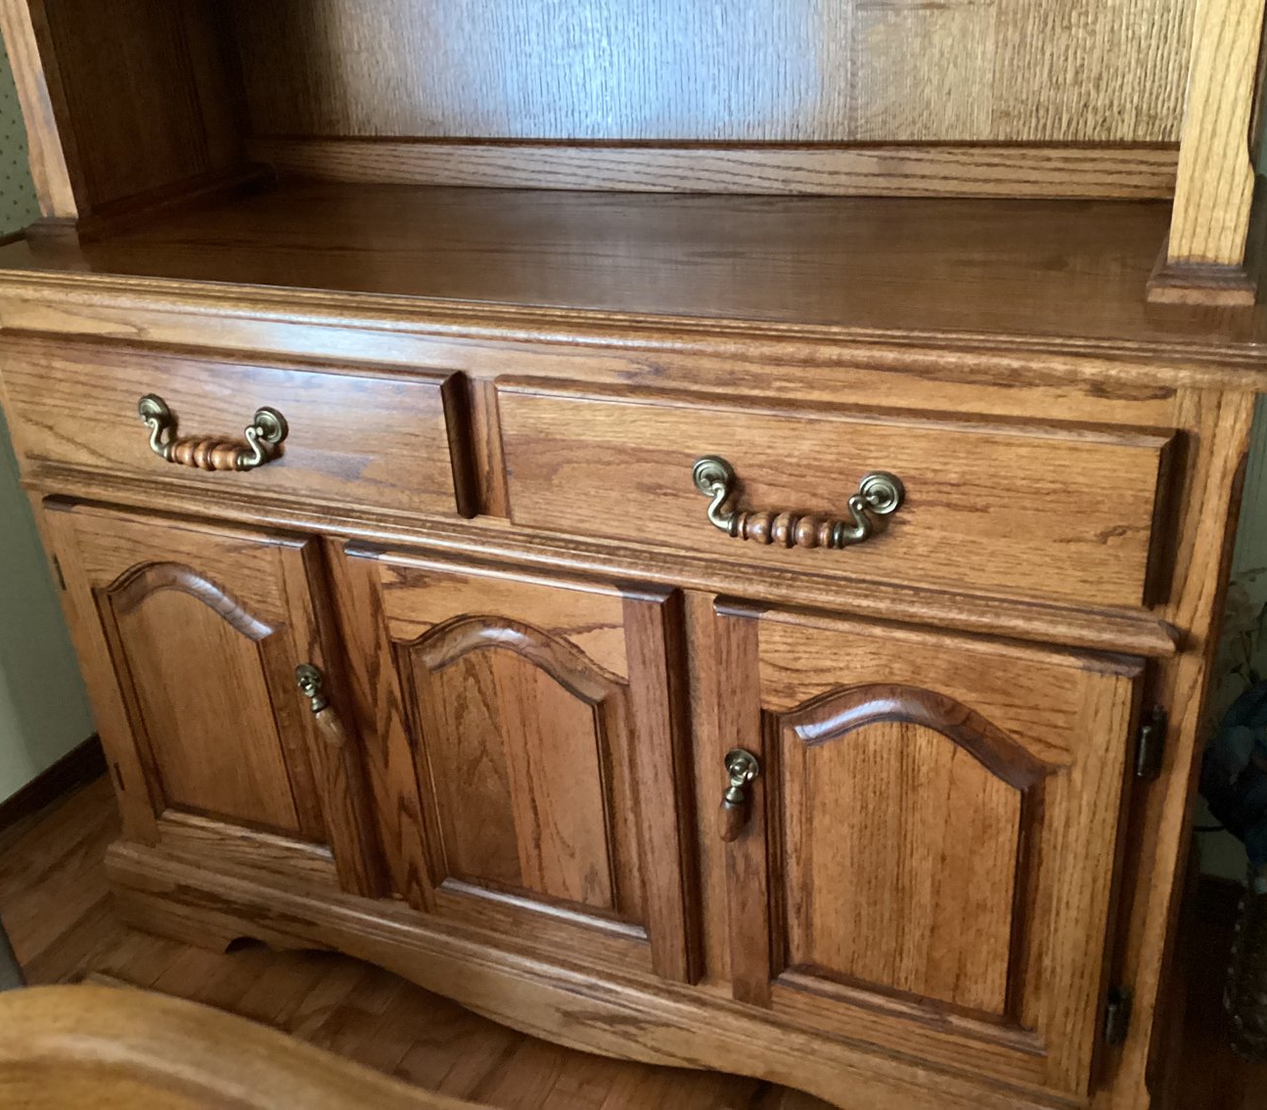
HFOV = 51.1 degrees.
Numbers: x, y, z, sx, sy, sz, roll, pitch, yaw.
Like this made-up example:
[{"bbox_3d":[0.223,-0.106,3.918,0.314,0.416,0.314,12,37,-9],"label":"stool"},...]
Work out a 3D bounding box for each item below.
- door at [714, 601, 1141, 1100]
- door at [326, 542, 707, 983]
[{"bbox_3d":[0.231,0.252,1.114,0.337,0.432,0.028,8,28,23],"label":"door"},{"bbox_3d":[-0.104,0.203,1.264,0.336,0.432,0.026,8,28,23],"label":"door"}]

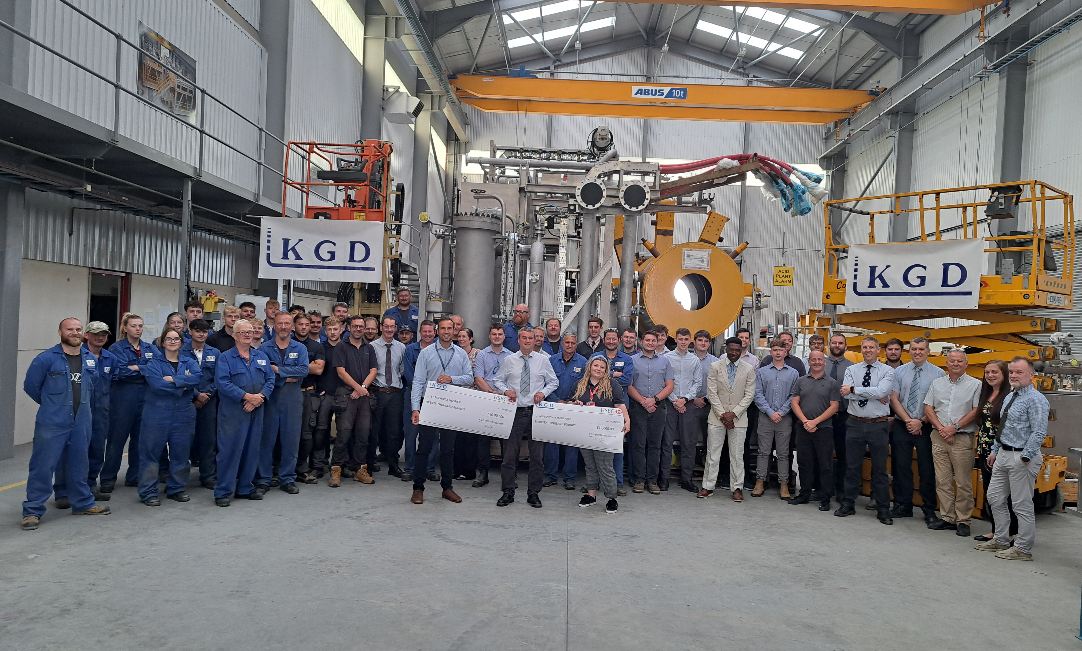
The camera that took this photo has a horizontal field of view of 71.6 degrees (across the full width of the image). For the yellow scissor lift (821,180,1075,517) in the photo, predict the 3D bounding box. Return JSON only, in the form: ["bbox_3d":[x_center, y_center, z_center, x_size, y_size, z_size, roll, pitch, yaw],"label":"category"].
[{"bbox_3d":[4.661,0.283,8.867,1.150,3.550,2.450,3,0,-38],"label":"yellow scissor lift"}]

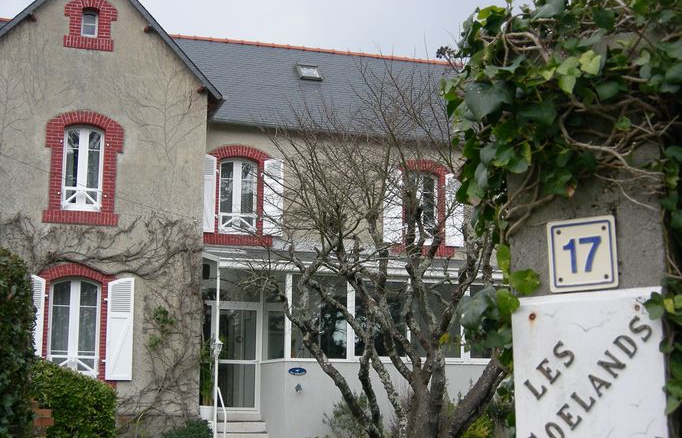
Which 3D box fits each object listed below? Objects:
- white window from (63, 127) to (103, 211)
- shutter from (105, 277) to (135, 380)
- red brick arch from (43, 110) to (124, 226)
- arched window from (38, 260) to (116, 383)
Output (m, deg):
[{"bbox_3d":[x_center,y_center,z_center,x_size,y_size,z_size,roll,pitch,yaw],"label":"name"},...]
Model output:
[{"bbox_3d":[-4.740,-0.943,20.694,0.742,1.607,0.144,3,-10,-17],"label":"white window"},{"bbox_3d":[-3.985,1.984,20.306,0.474,1.854,0.062,3,-10,-17],"label":"shutter"},{"bbox_3d":[-4.725,-0.951,20.645,1.401,2.142,0.144,3,-10,-17],"label":"red brick arch"},{"bbox_3d":[-4.751,1.888,20.200,1.360,2.142,0.206,3,-10,-17],"label":"arched window"}]

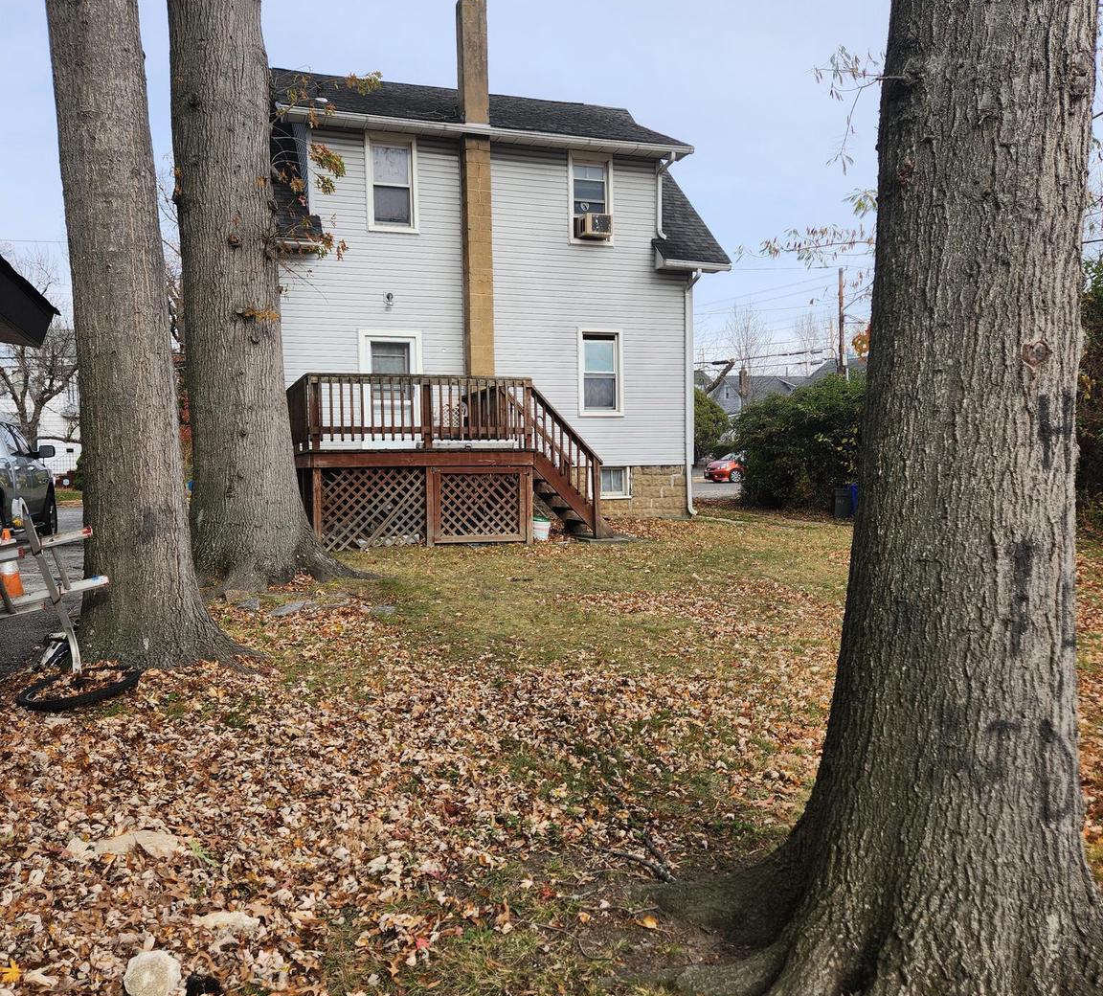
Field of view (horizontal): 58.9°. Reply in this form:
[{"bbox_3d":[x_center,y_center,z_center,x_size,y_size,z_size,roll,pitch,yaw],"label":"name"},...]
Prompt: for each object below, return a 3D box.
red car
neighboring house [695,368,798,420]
[{"bbox_3d":[8.982,-1.503,45.264,4.100,1.520,1.700,-2,2,-27],"label":"red car"},{"bbox_3d":[14.892,-5.708,73.000,9.000,8.000,8.500,-2,2,-20],"label":"neighboring house"}]

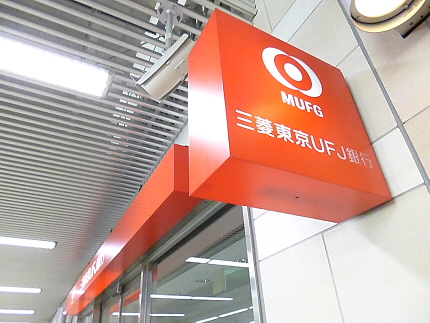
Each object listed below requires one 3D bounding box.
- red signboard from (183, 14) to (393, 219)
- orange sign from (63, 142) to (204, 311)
[{"bbox_3d":[0.238,-0.150,1.087,0.620,0.626,0.223,14,-37,-25],"label":"red signboard"},{"bbox_3d":[-1.780,1.750,4.692,0.270,0.410,6.736,14,-37,-25],"label":"orange sign"}]

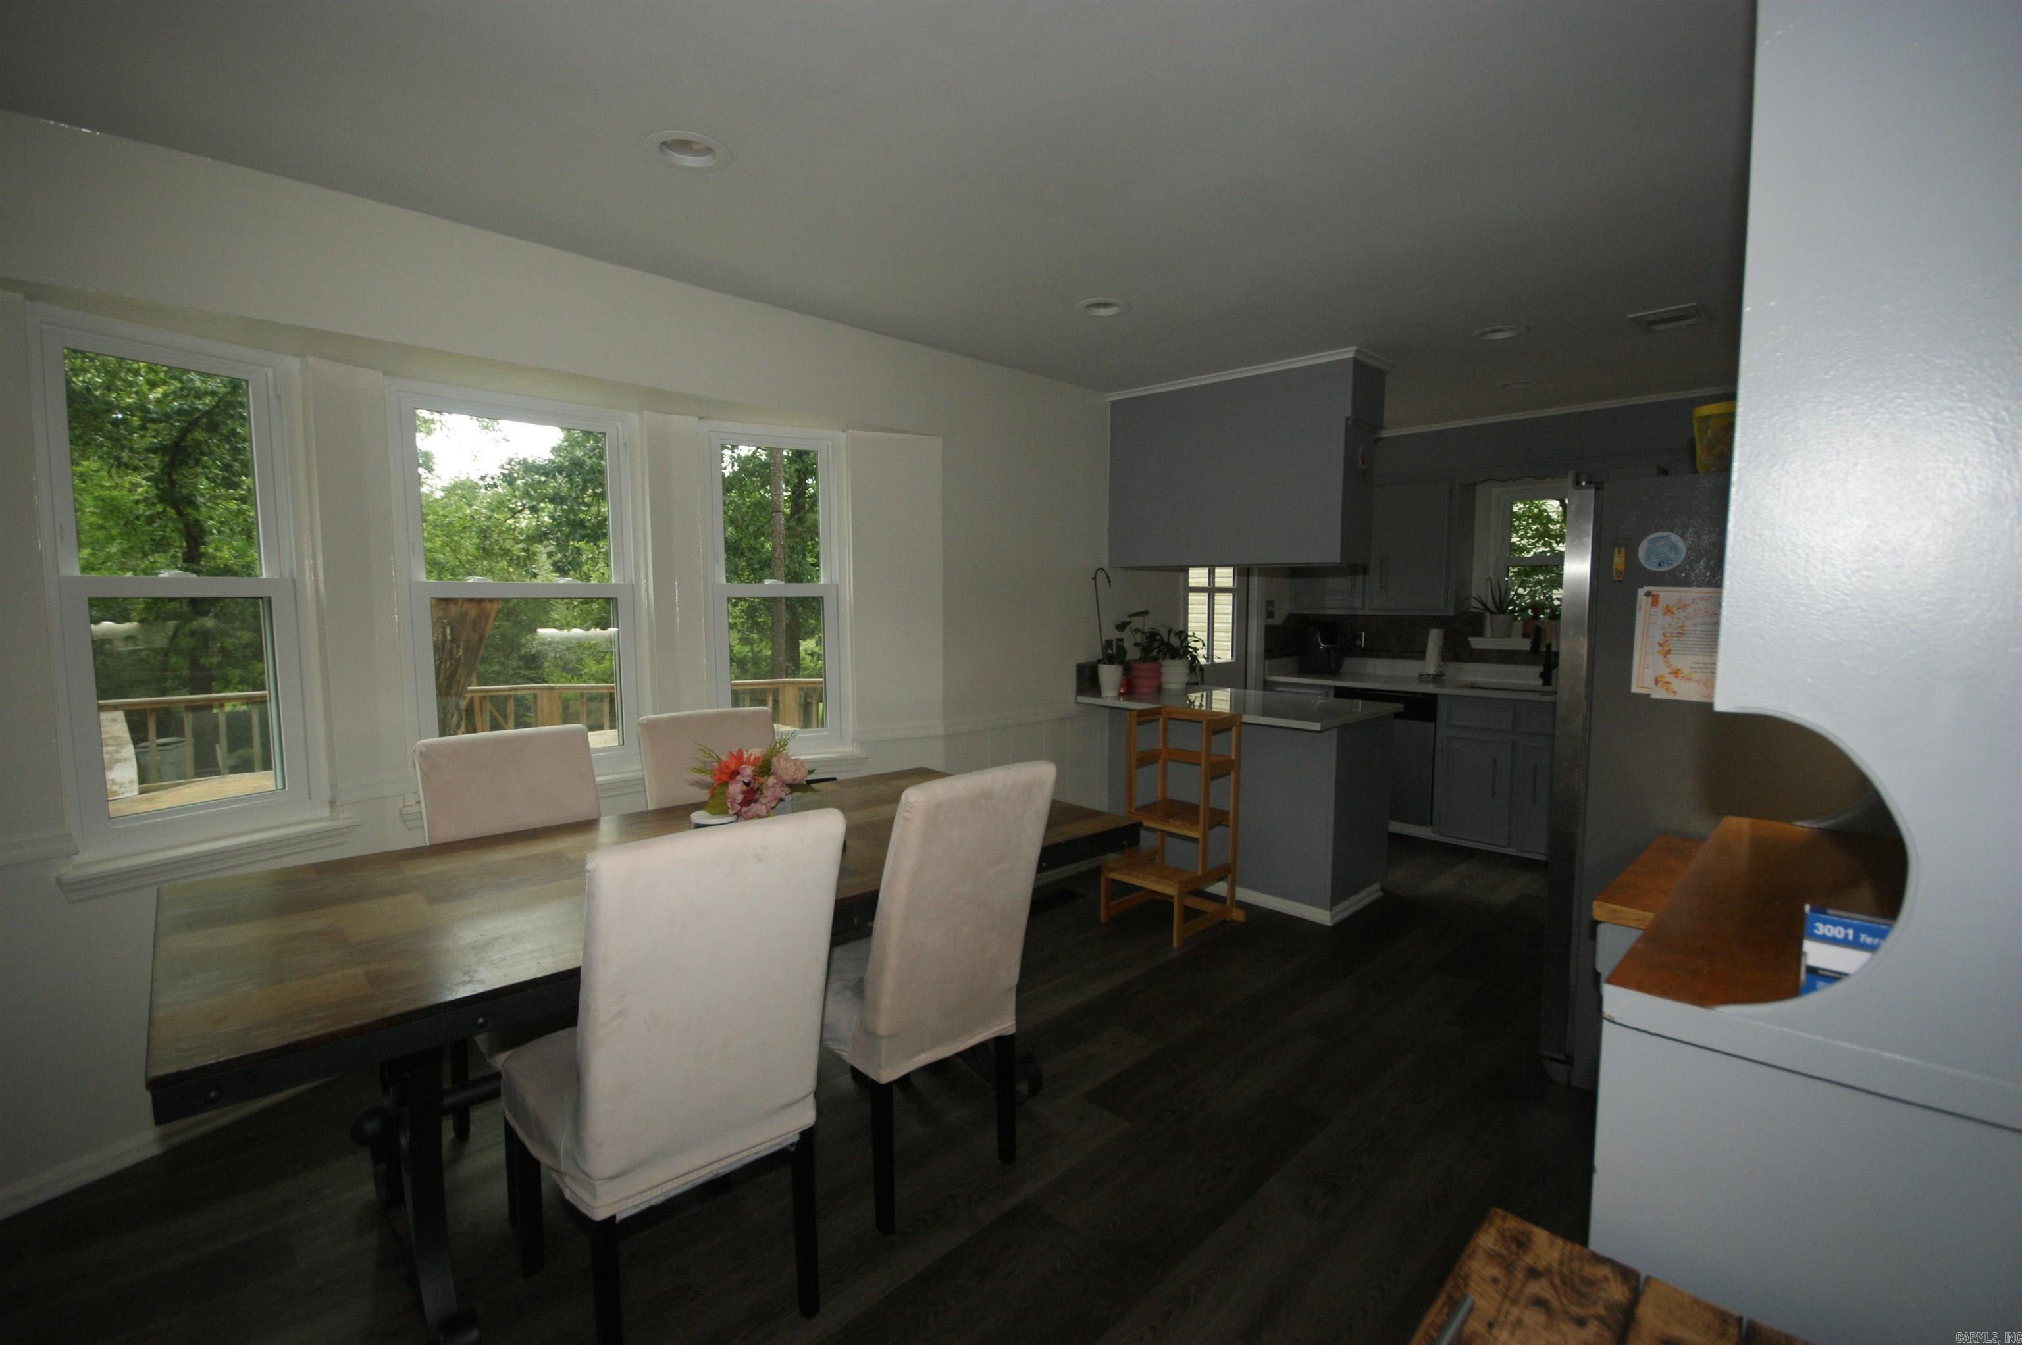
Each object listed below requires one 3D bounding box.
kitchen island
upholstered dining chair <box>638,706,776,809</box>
[{"bbox_3d":[1.102,0.597,4.161,0.860,0.912,1.280,-5,7,-44],"label":"kitchen island"},{"bbox_3d":[-0.799,0.672,2.668,0.460,1.040,0.640,-5,7,-41],"label":"upholstered dining chair"}]

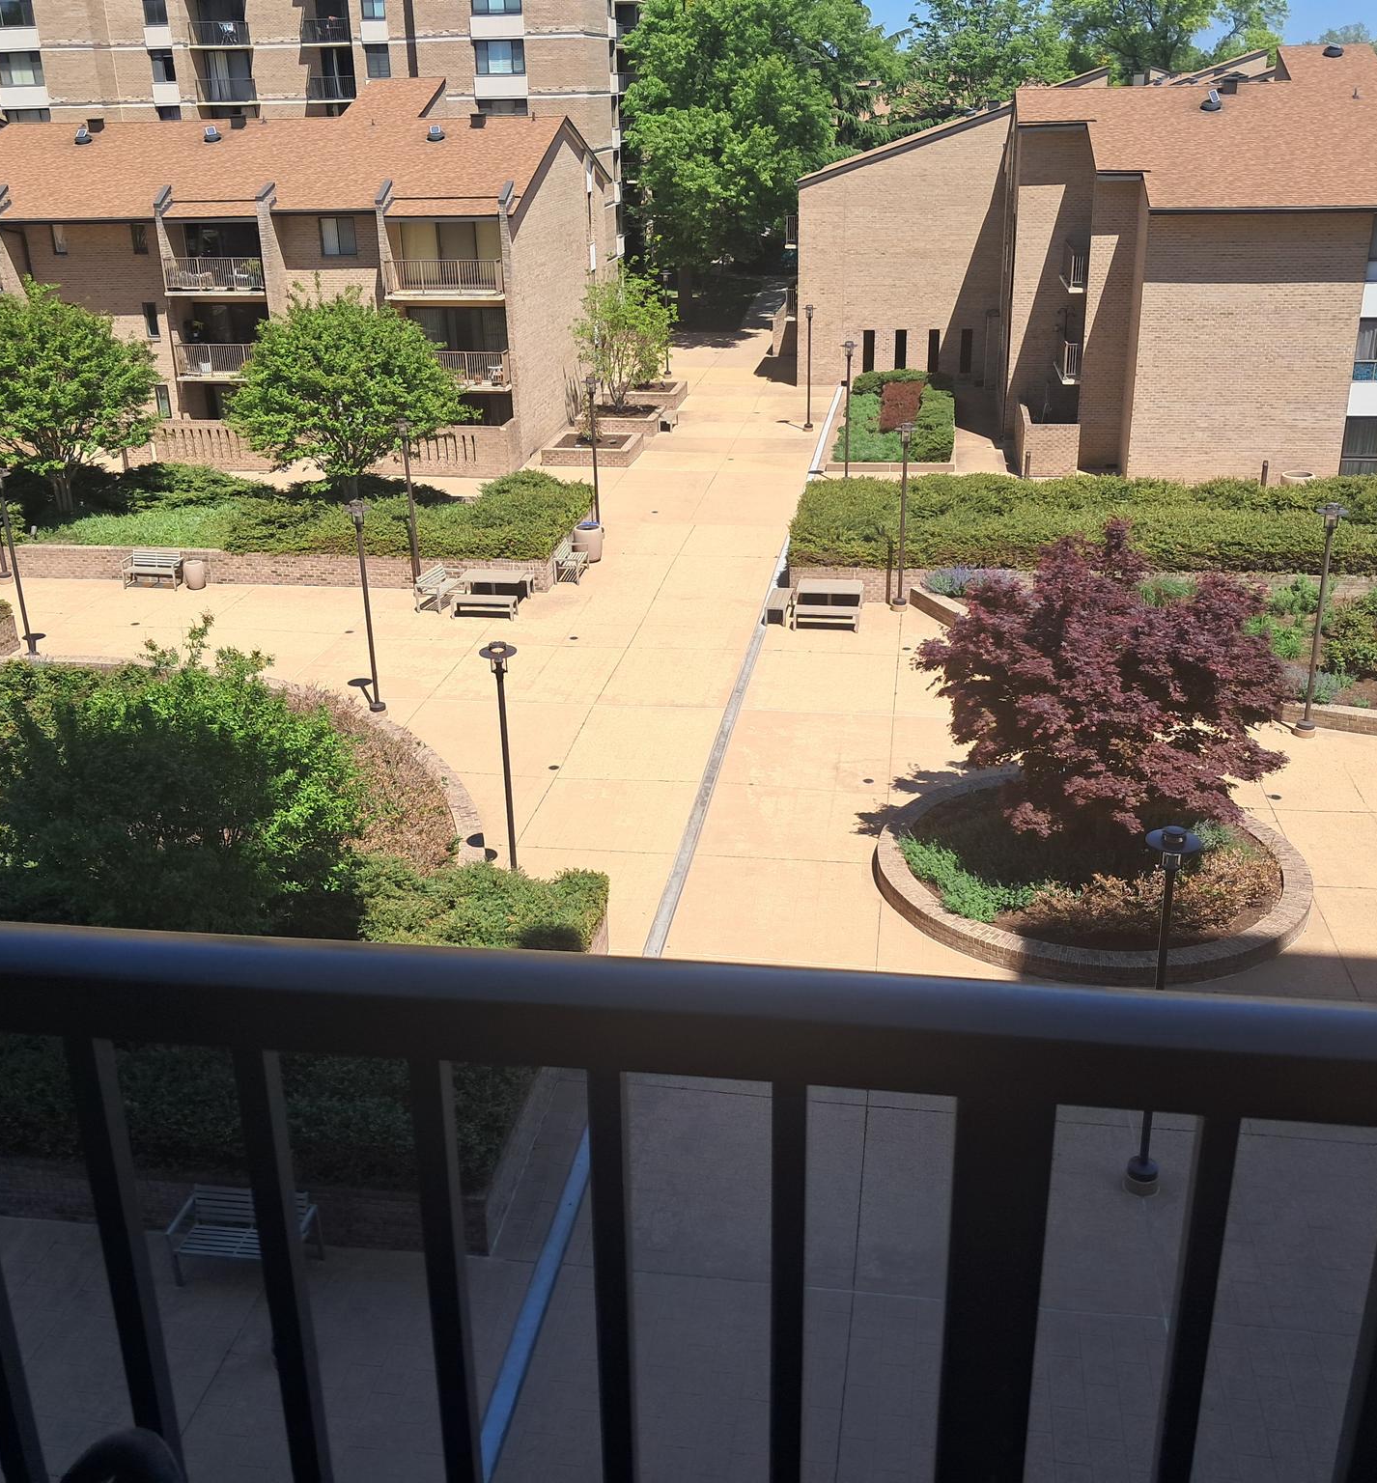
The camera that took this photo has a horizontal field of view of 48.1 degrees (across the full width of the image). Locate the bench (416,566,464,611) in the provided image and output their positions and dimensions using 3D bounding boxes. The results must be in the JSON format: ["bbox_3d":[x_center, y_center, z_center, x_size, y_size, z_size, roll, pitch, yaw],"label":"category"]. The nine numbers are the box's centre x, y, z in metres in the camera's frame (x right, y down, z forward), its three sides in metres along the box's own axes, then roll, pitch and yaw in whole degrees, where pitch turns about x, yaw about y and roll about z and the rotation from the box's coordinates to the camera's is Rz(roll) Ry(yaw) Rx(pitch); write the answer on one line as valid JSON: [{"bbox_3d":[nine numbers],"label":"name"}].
[{"bbox_3d":[-5.670,-3.524,35.573,0.578,0.835,1.332,6,23,18],"label":"bench"}]

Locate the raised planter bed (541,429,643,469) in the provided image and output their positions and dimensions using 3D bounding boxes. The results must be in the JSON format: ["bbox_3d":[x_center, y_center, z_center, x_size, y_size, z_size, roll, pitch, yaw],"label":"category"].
[{"bbox_3d":[-3.011,-9.263,48.894,2.787,0.489,2.548,2,23,8],"label":"raised planter bed"}]

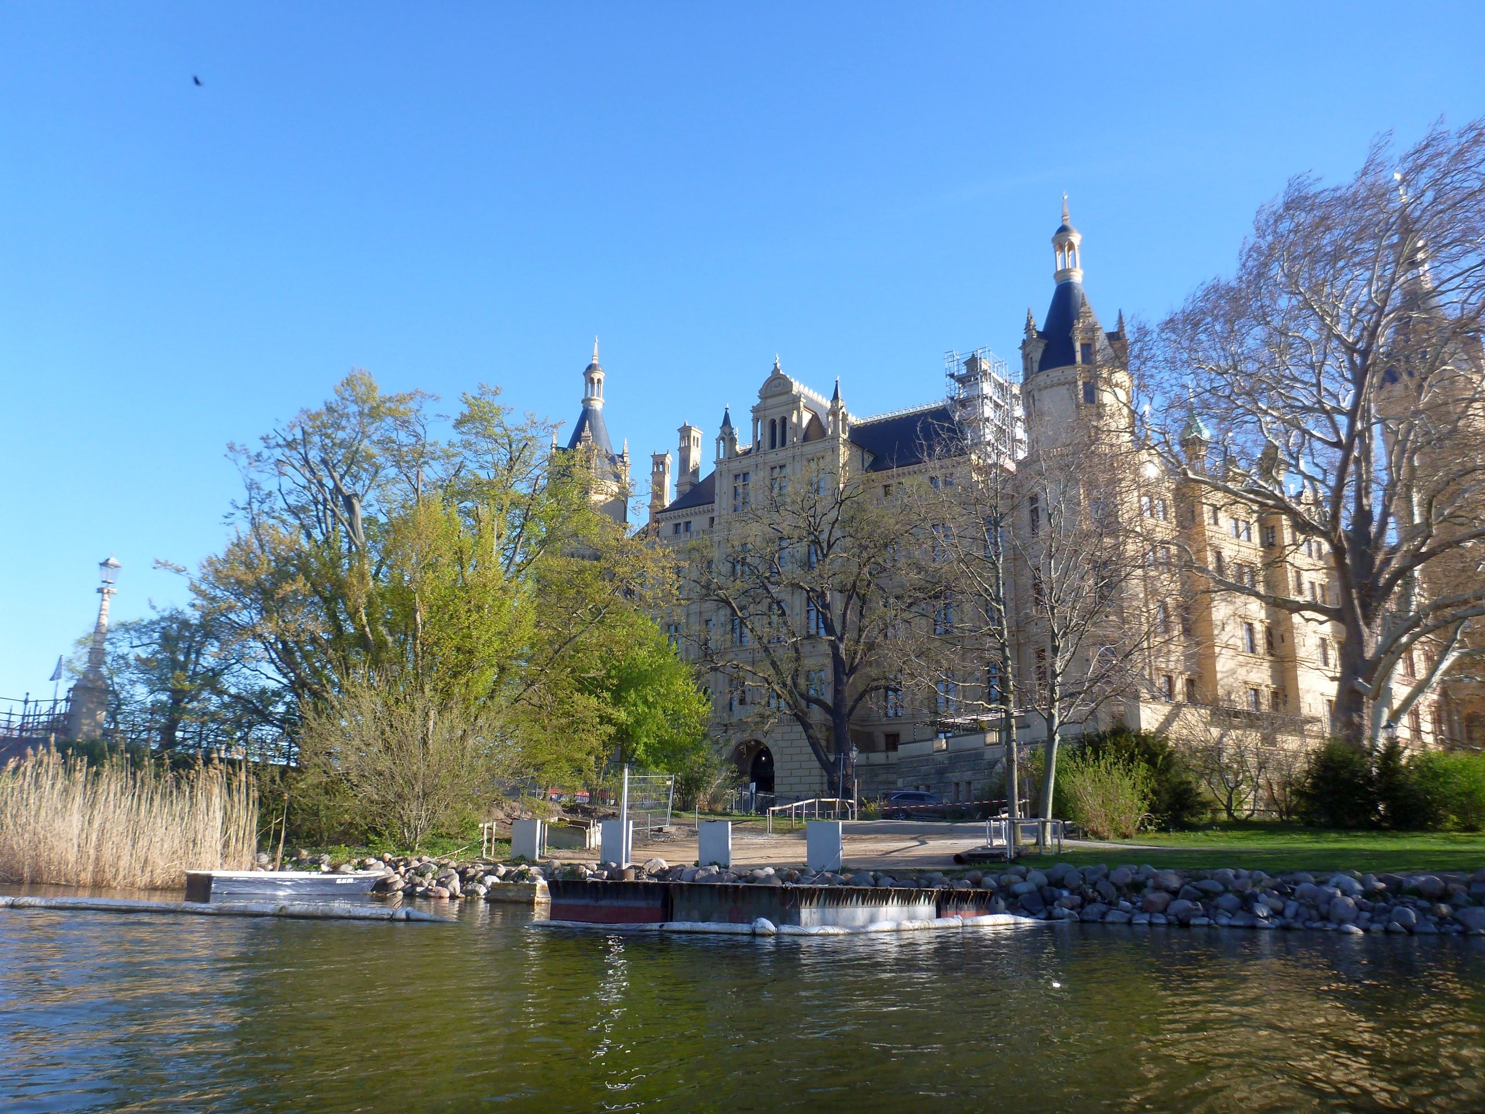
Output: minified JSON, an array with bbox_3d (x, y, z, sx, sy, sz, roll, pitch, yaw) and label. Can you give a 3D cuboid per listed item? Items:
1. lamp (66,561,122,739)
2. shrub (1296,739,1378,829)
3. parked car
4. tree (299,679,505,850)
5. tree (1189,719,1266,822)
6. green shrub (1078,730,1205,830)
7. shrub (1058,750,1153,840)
[{"bbox_3d":[-21.595,3.002,40.000,1.150,6.137,1.150,2,-13,-6],"label":"lamp"},{"bbox_3d":[19.563,7.471,39.500,2.527,2.855,2.400,-5,-14,25],"label":"shrub"},{"bbox_3d":[10.141,13.771,66.500,4.500,1.600,1.850,3,-13,-7],"label":"parked car"},{"bbox_3d":[-9.379,5.803,33.500,5.486,4.546,4.663,4,-13,-15],"label":"tree"},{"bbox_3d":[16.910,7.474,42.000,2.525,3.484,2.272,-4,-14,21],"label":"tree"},{"bbox_3d":[13.112,7.235,39.500,4.017,3.220,3.415,-3,-14,18],"label":"green shrub"},{"bbox_3d":[10.723,7.012,35.500,2.716,2.565,2.444,-3,-14,16],"label":"shrub"}]

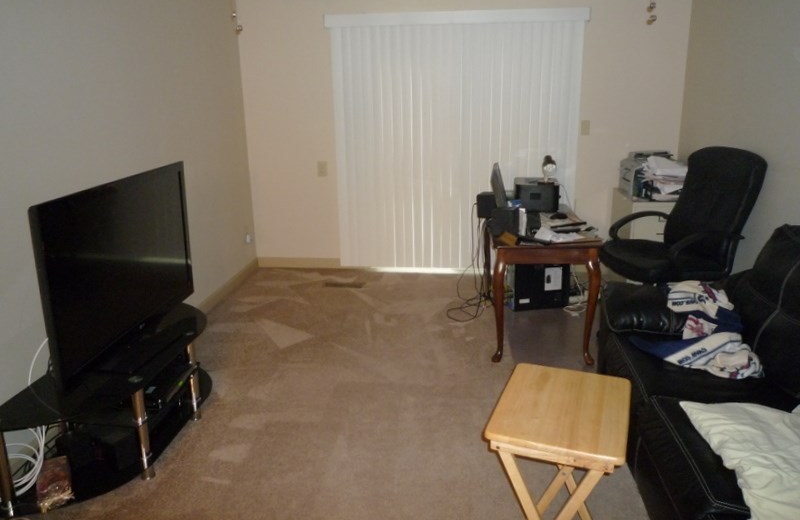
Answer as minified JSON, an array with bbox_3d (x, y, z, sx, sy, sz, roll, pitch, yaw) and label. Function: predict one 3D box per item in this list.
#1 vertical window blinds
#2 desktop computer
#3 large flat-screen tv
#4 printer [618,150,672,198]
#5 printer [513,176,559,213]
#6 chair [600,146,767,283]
[{"bbox_3d":[0.442,-0.930,4.790,2.040,2.070,0.100,1,16,6],"label":"vertical window blinds"},{"bbox_3d":[1.038,0.142,4.261,0.420,0.410,0.180,-3,16,-8],"label":"desktop computer"},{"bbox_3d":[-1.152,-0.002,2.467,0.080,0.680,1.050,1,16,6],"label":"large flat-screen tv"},{"bbox_3d":[1.961,-0.653,4.465,0.420,0.300,0.420,1,16,6],"label":"printer"},{"bbox_3d":[0.979,-0.472,4.142,0.285,0.190,0.380,1,16,6],"label":"printer"},{"bbox_3d":[1.776,-0.128,3.820,0.700,1.150,0.650,-6,17,-17],"label":"chair"}]

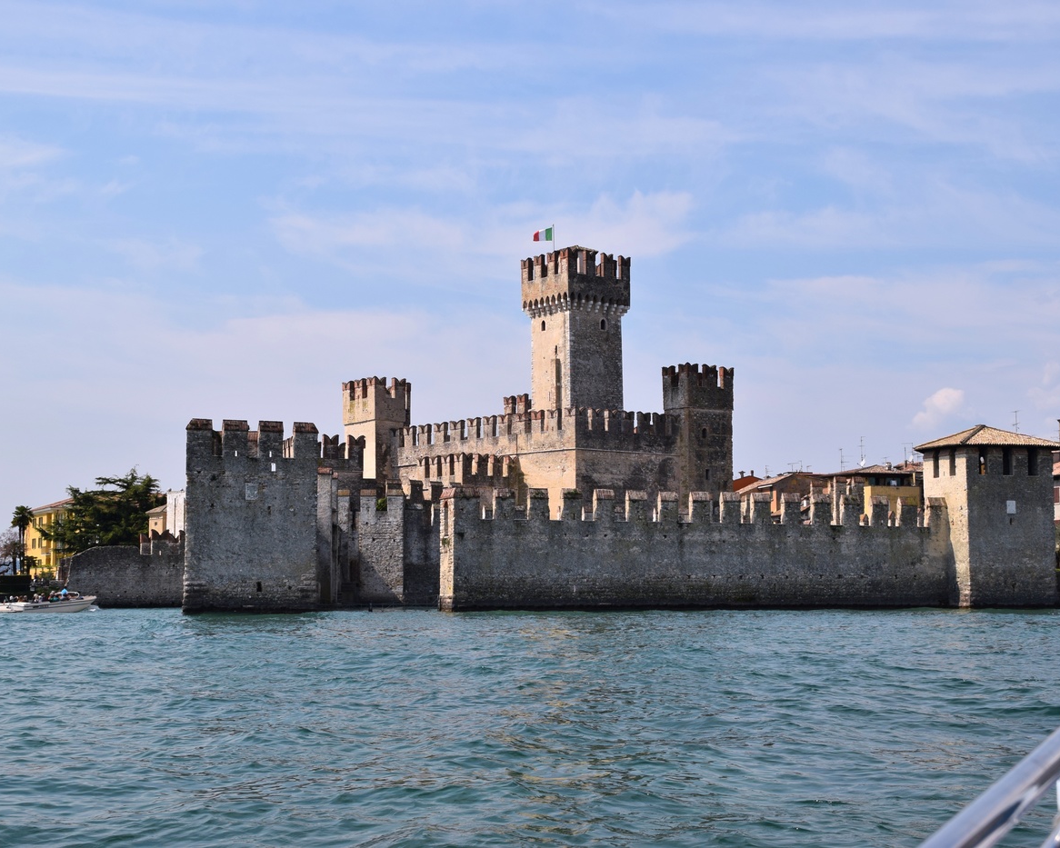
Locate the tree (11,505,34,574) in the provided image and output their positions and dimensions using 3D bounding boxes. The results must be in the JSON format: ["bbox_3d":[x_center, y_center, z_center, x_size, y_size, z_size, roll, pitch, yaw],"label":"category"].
[{"bbox_3d":[-50.312,12.135,168.000,2.260,8.160,2.260,2,-5,-17],"label":"tree"}]

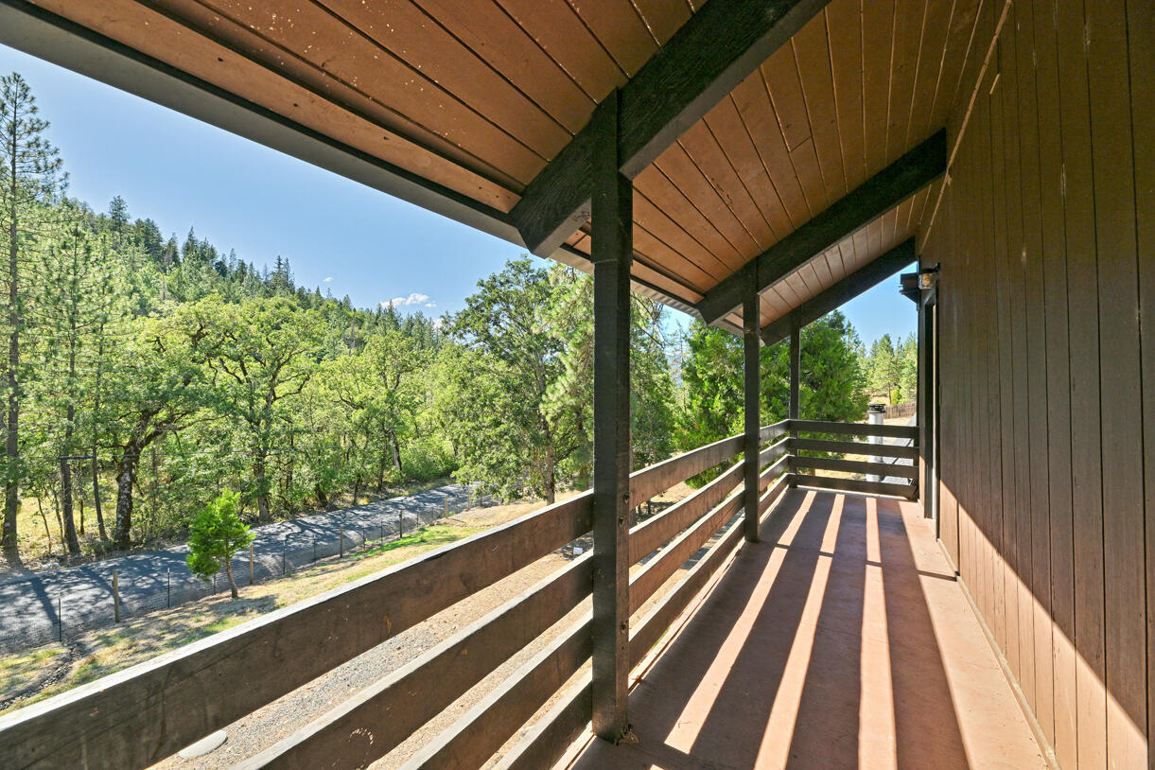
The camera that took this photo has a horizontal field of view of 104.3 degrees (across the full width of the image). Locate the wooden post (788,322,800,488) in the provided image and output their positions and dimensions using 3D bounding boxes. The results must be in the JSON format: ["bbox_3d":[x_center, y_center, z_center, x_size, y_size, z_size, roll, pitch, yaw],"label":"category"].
[{"bbox_3d":[2.833,0.231,5.870,0.100,2.210,0.100,-1,-1,33],"label":"wooden post"}]

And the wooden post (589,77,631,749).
[{"bbox_3d":[0.125,0.110,1.660,0.100,2.320,0.110,-1,-1,33],"label":"wooden post"}]

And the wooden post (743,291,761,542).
[{"bbox_3d":[1.447,0.216,3.720,0.100,2.140,0.100,-1,-1,33],"label":"wooden post"}]

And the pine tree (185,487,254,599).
[{"bbox_3d":[-10.930,4.860,13.700,1.700,3.350,1.700,-1,-1,33],"label":"pine tree"}]

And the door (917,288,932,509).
[{"bbox_3d":[3.284,0.252,4.153,0.070,2.060,0.830,0,0,33],"label":"door"}]

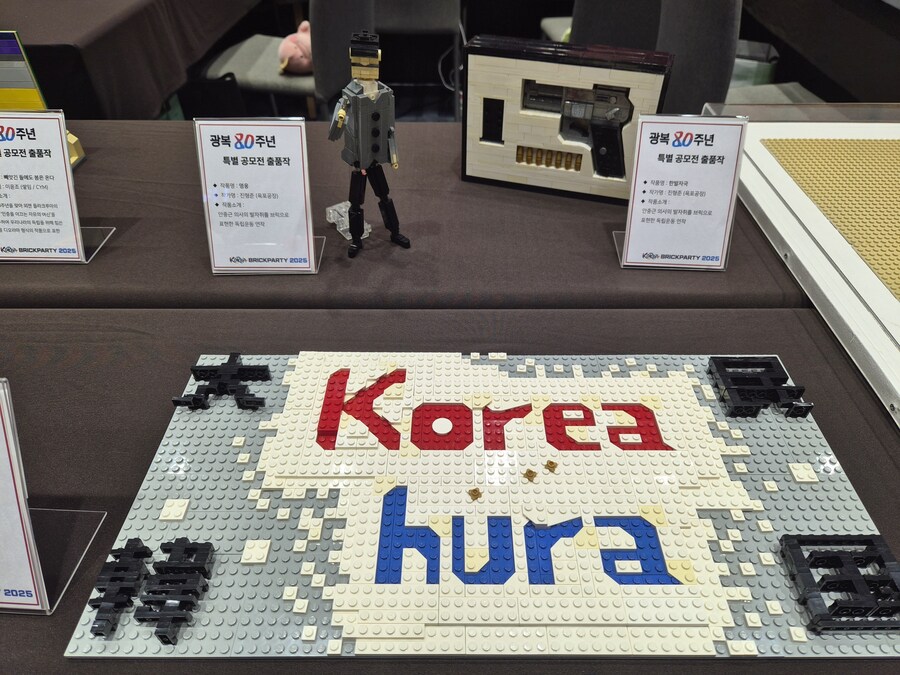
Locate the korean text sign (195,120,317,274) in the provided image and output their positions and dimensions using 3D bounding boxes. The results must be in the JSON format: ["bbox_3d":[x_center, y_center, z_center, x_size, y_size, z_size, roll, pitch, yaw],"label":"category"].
[{"bbox_3d":[-0.199,-0.145,0.621,0.109,0.142,0.072,-1,42,0],"label":"korean text sign"}]

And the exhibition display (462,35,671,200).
[{"bbox_3d":[0.133,-0.262,0.731,0.230,0.166,0.047,12,43,14],"label":"exhibition display"}]

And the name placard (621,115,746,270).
[{"bbox_3d":[0.243,-0.151,0.624,0.109,0.142,0.072,2,42,3],"label":"name placard"}]

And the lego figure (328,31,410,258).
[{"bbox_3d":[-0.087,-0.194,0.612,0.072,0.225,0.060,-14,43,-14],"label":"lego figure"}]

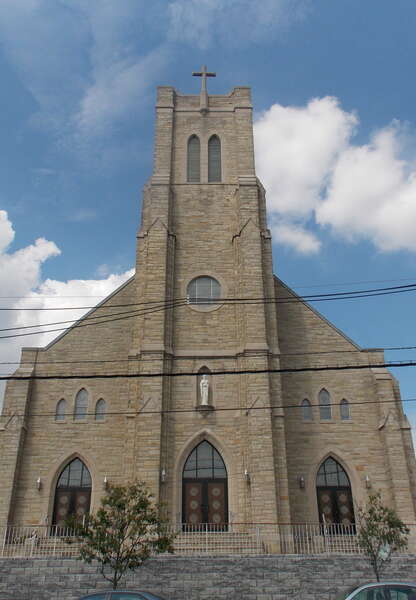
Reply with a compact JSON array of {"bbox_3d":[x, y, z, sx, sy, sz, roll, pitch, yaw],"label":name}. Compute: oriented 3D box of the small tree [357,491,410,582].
[{"bbox_3d":[4.843,7.033,14.357,1.450,3.530,1.450,0,-26,0],"label":"small tree"}]

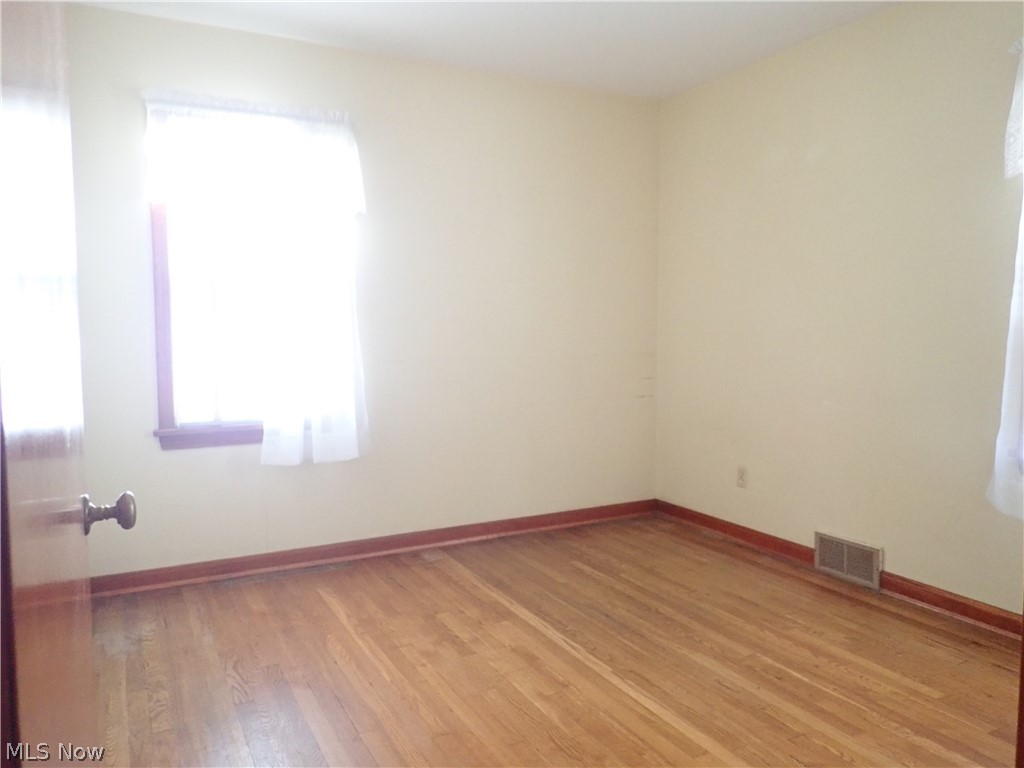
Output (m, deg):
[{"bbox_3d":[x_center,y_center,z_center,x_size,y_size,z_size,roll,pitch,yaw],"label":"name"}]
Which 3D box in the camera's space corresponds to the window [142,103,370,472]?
[{"bbox_3d":[-1.120,-0.445,3.325,0.925,1.565,0.120,-3,5,-27],"label":"window"}]

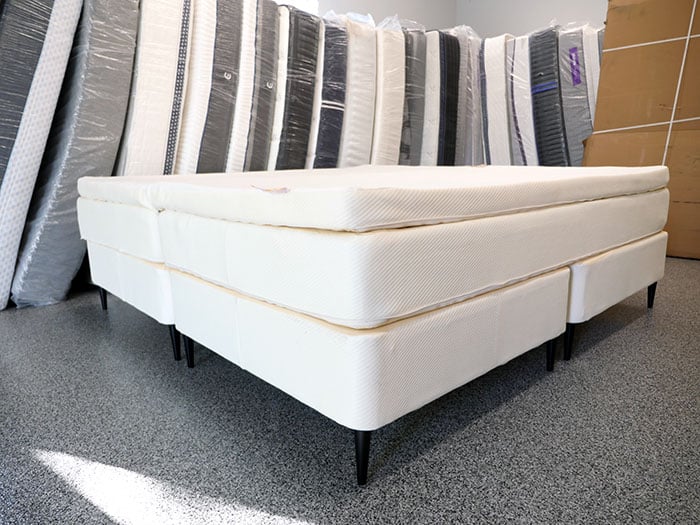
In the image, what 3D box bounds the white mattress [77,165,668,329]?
[{"bbox_3d":[0.077,-0.282,2.312,2.000,0.286,2.040,-12,15,-41],"label":"white mattress"}]

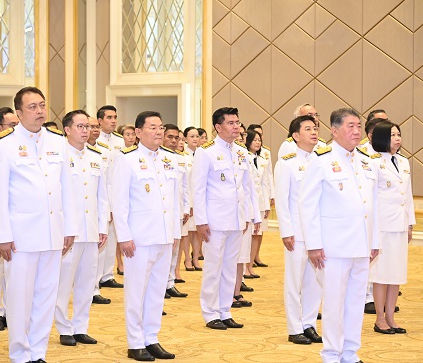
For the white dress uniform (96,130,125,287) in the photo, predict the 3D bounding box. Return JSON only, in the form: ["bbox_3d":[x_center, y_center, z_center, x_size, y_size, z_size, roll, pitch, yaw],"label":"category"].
[{"bbox_3d":[-1.040,0.247,13.963,0.480,1.496,0.290,-2,3,-43],"label":"white dress uniform"}]

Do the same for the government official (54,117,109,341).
[{"bbox_3d":[-0.982,0.337,10.321,0.500,1.726,0.320,-2,3,-41],"label":"government official"}]

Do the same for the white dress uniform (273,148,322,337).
[{"bbox_3d":[0.688,0.448,10.388,0.300,1.380,0.500,2,3,43],"label":"white dress uniform"}]

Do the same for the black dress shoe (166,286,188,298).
[{"bbox_3d":[-0.330,1.038,13.221,0.280,0.100,0.100,2,3,38],"label":"black dress shoe"}]

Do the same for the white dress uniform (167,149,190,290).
[{"bbox_3d":[-0.410,0.349,13.257,0.290,1.326,0.480,2,3,45],"label":"white dress uniform"}]

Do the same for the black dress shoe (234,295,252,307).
[{"bbox_3d":[0.279,1.069,12.551,0.240,0.090,0.090,2,3,44],"label":"black dress shoe"}]

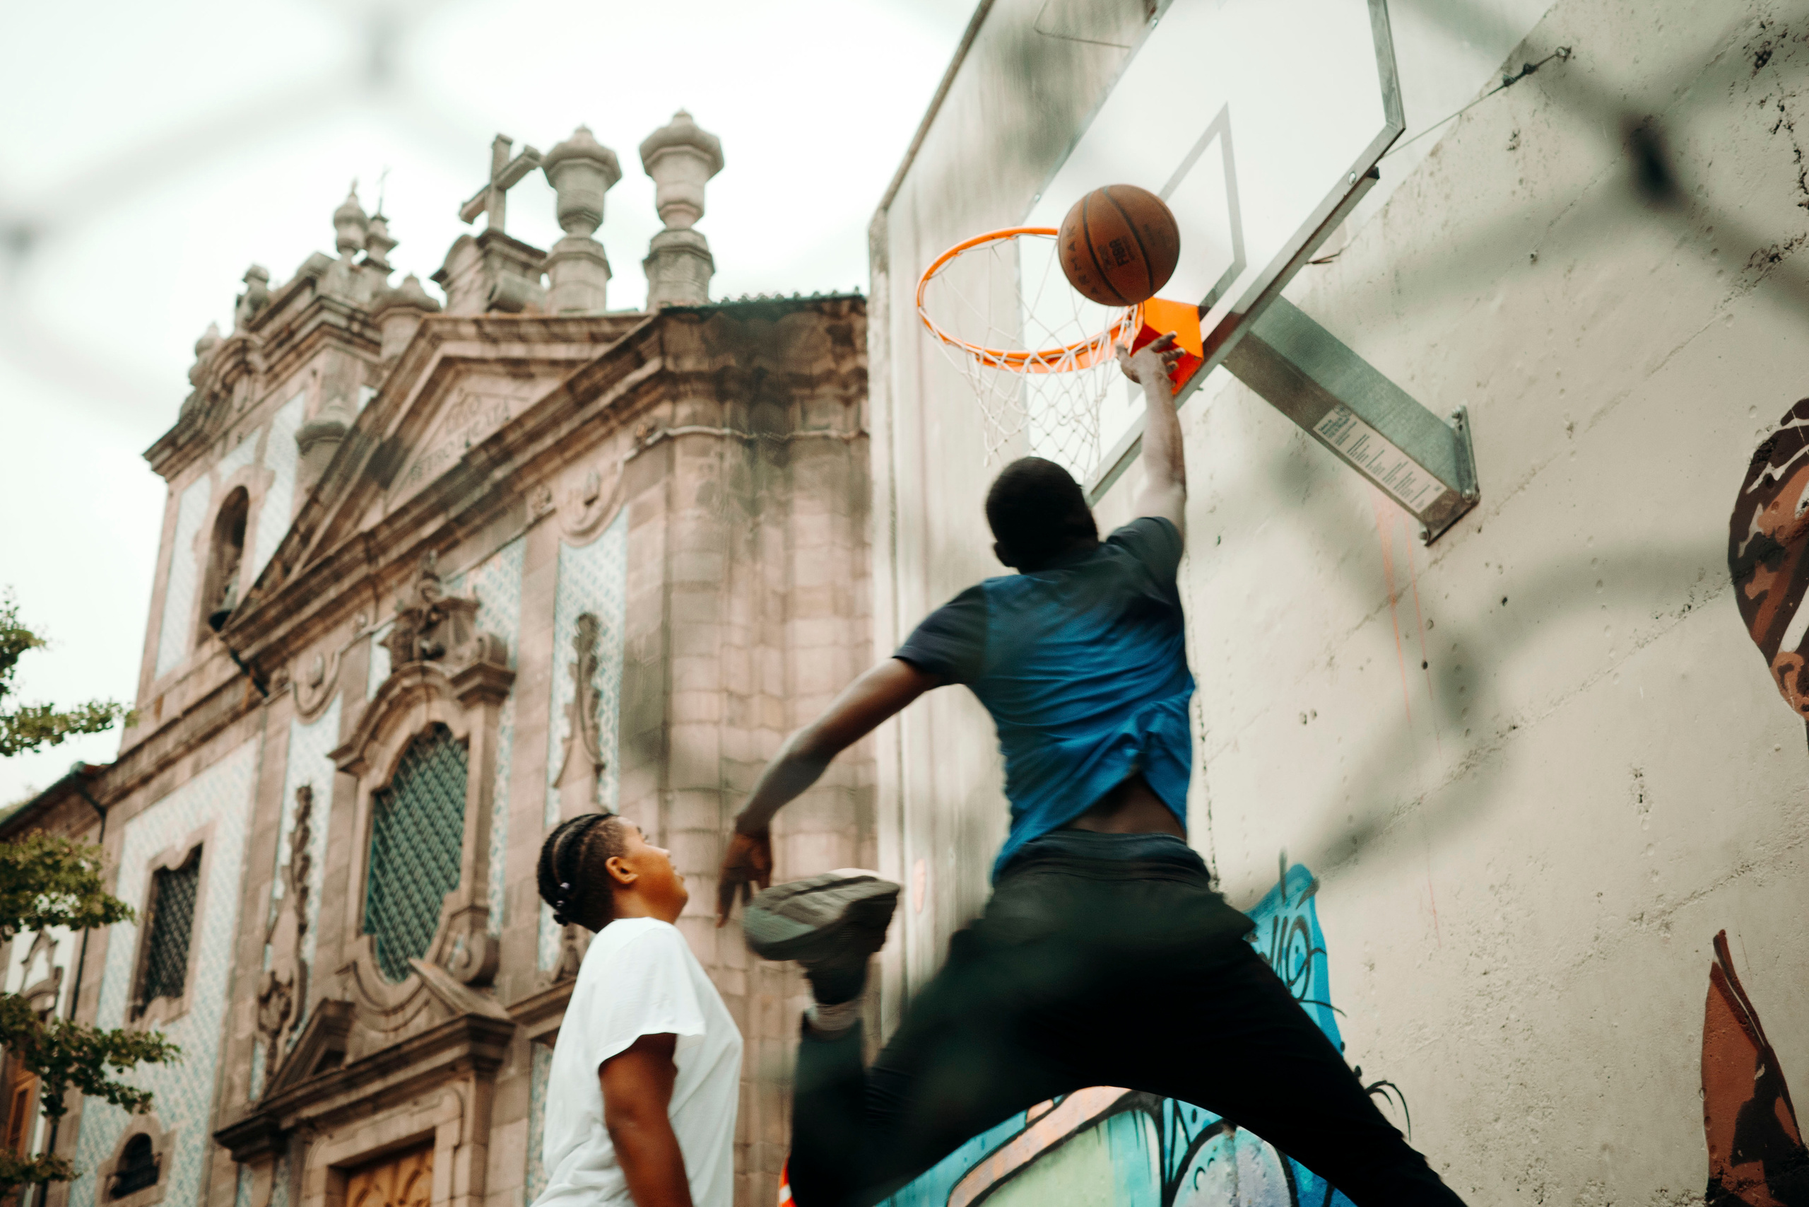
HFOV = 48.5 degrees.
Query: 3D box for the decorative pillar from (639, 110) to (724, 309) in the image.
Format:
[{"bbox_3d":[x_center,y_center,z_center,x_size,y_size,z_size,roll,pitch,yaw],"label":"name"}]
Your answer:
[{"bbox_3d":[-2.296,-4.059,20.532,0.840,2.512,0.840,23,-37,-38],"label":"decorative pillar"}]

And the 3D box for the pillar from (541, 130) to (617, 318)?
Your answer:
[{"bbox_3d":[-3.601,-4.214,22.143,0.840,2.695,0.840,23,-37,-38],"label":"pillar"}]

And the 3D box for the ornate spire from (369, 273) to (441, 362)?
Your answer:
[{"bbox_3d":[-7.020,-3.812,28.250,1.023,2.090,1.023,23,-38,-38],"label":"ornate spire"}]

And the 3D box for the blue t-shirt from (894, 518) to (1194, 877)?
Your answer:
[{"bbox_3d":[0.233,0.148,3.360,0.490,0.600,0.310,-1,-34,-10],"label":"blue t-shirt"}]

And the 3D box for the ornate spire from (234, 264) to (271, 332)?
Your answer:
[{"bbox_3d":[-9.482,-4.386,29.095,0.500,1.379,0.500,23,-37,-38],"label":"ornate spire"}]

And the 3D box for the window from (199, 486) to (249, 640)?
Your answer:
[{"bbox_3d":[-9.135,-0.534,27.422,0.320,2.296,1.028,23,-37,-38],"label":"window"}]

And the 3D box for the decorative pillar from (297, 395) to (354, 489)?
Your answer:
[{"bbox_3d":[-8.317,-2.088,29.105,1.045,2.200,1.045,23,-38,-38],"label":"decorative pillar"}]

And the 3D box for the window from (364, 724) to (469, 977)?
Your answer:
[{"bbox_3d":[-5.618,2.878,23.237,0.308,3.047,2.057,23,-38,-38],"label":"window"}]

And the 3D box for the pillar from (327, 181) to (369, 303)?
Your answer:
[{"bbox_3d":[-8.565,-5.576,31.013,0.616,2.530,0.616,23,-38,-38],"label":"pillar"}]

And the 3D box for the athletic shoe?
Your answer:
[{"bbox_3d":[-0.148,0.593,3.600,0.300,0.115,0.160,-15,-50,-21],"label":"athletic shoe"}]

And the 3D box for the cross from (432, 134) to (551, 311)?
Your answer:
[{"bbox_3d":[-5.561,-5.207,27.431,1.100,3.190,1.815,23,-38,-38],"label":"cross"}]

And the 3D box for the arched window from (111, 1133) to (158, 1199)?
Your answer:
[{"bbox_3d":[-8.849,6.539,23.553,0.250,0.679,1.118,23,-37,-38],"label":"arched window"}]

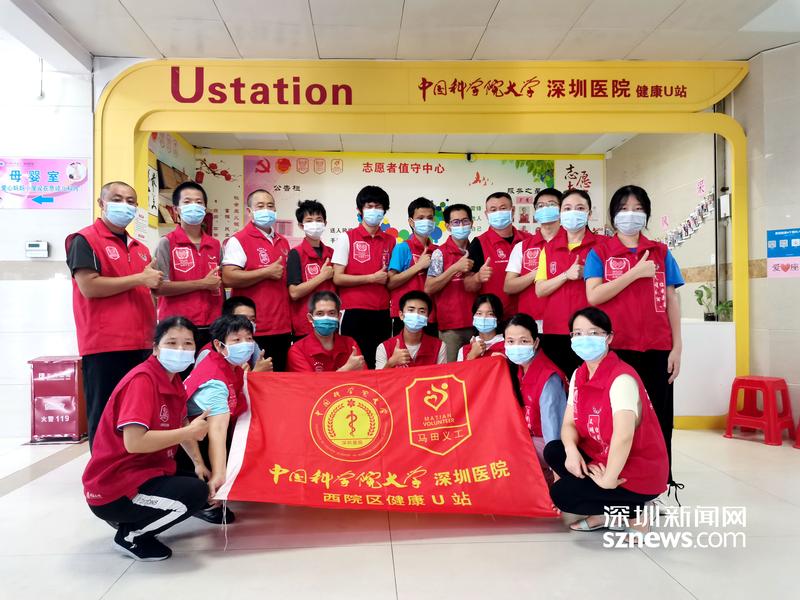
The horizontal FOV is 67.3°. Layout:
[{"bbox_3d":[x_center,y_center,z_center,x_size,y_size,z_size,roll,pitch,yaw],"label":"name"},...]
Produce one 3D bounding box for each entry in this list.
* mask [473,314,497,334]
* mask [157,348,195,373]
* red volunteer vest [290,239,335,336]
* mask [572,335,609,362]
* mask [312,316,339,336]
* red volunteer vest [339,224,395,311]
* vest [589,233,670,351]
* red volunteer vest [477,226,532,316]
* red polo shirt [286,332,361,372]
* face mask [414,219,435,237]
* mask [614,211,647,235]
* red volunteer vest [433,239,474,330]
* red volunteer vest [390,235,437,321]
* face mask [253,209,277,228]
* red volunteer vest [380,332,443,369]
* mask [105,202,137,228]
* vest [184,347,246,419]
[{"bbox_3d":[0.485,0.141,3.450,0.145,0.105,0.080,0,-1,7],"label":"mask"},{"bbox_3d":[-0.889,0.240,2.380,0.148,0.108,0.090,0,-1,-28],"label":"mask"},{"bbox_3d":[-0.534,-0.078,3.750,0.380,0.590,0.230,0,-1,-12],"label":"red volunteer vest"},{"bbox_3d":[0.804,0.206,2.550,0.155,0.115,0.085,-2,0,24],"label":"mask"},{"bbox_3d":[-0.378,0.135,3.050,0.145,0.112,0.090,0,-1,-12],"label":"mask"},{"bbox_3d":[-0.201,-0.207,3.830,0.390,0.550,0.230,0,-1,-7],"label":"red volunteer vest"},{"bbox_3d":[1.095,-0.035,2.830,0.400,0.540,0.250,0,-1,11],"label":"vest"},{"bbox_3d":[0.652,-0.144,3.680,0.430,0.590,0.250,0,-1,3],"label":"red volunteer vest"},{"bbox_3d":[-0.437,0.475,3.480,0.480,0.580,0.300,0,-1,-7],"label":"red polo shirt"},{"bbox_3d":[0.166,-0.479,4.000,0.150,0.115,0.080,0,0,-19],"label":"face mask"},{"bbox_3d":[1.169,-0.390,3.040,0.155,0.115,0.080,0,0,17],"label":"mask"},{"bbox_3d":[0.346,-0.103,3.750,0.390,0.580,0.240,0,-1,-12],"label":"red volunteer vest"},{"bbox_3d":[0.115,-0.145,4.050,0.370,0.580,0.240,0,0,-22],"label":"red volunteer vest"},{"bbox_3d":[-0.783,-0.472,3.480,0.145,0.115,0.090,0,-1,-26],"label":"face mask"},{"bbox_3d":[0.069,0.489,3.320,0.410,0.570,0.260,0,7,-4],"label":"red volunteer vest"},{"bbox_3d":[-1.486,-0.450,3.200,0.150,0.125,0.085,4,0,-36],"label":"mask"},{"bbox_3d":[-0.889,0.419,2.880,0.250,0.490,0.380,33,15,39],"label":"vest"}]

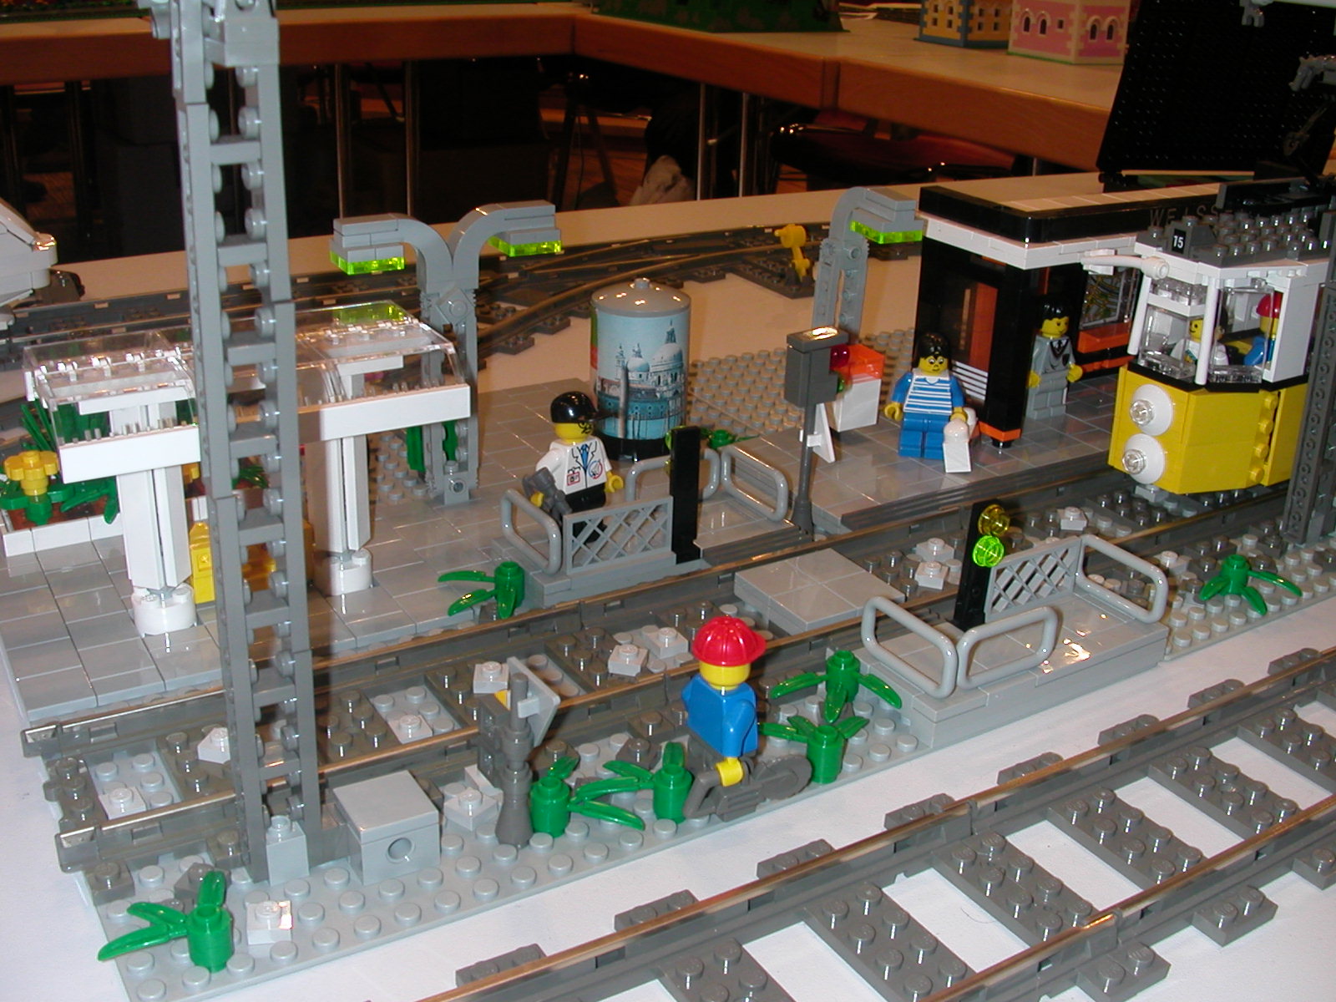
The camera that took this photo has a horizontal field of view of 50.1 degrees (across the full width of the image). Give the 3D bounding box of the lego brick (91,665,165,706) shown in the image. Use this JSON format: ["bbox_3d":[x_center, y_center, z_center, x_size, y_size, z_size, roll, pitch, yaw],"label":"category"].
[{"bbox_3d":[-0.128,0.044,0.339,0.016,0.003,0.008,-12,27,-30],"label":"lego brick"}]

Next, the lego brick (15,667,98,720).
[{"bbox_3d":[-0.143,0.046,0.336,0.016,0.003,0.016,-12,27,-30],"label":"lego brick"}]

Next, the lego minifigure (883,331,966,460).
[{"bbox_3d":[0.087,-0.035,0.473,0.024,0.042,0.012,5,24,7],"label":"lego minifigure"}]

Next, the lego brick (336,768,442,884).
[{"bbox_3d":[-0.055,0.064,0.281,0.016,0.013,0.016,-12,27,-30],"label":"lego brick"}]

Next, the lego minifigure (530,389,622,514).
[{"bbox_3d":[-0.023,-0.008,0.384,0.014,0.042,0.024,22,30,37],"label":"lego minifigure"}]

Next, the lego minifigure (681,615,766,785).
[{"bbox_3d":[0.013,0.044,0.294,0.014,0.043,0.024,-12,27,-30],"label":"lego minifigure"}]

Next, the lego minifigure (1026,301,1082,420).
[{"bbox_3d":[0.140,-0.052,0.521,0.024,0.042,0.012,-12,27,-30],"label":"lego minifigure"}]

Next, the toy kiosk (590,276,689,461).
[{"bbox_3d":[-0.009,-0.045,0.469,0.032,0.057,0.032,2,23,-1],"label":"toy kiosk"}]

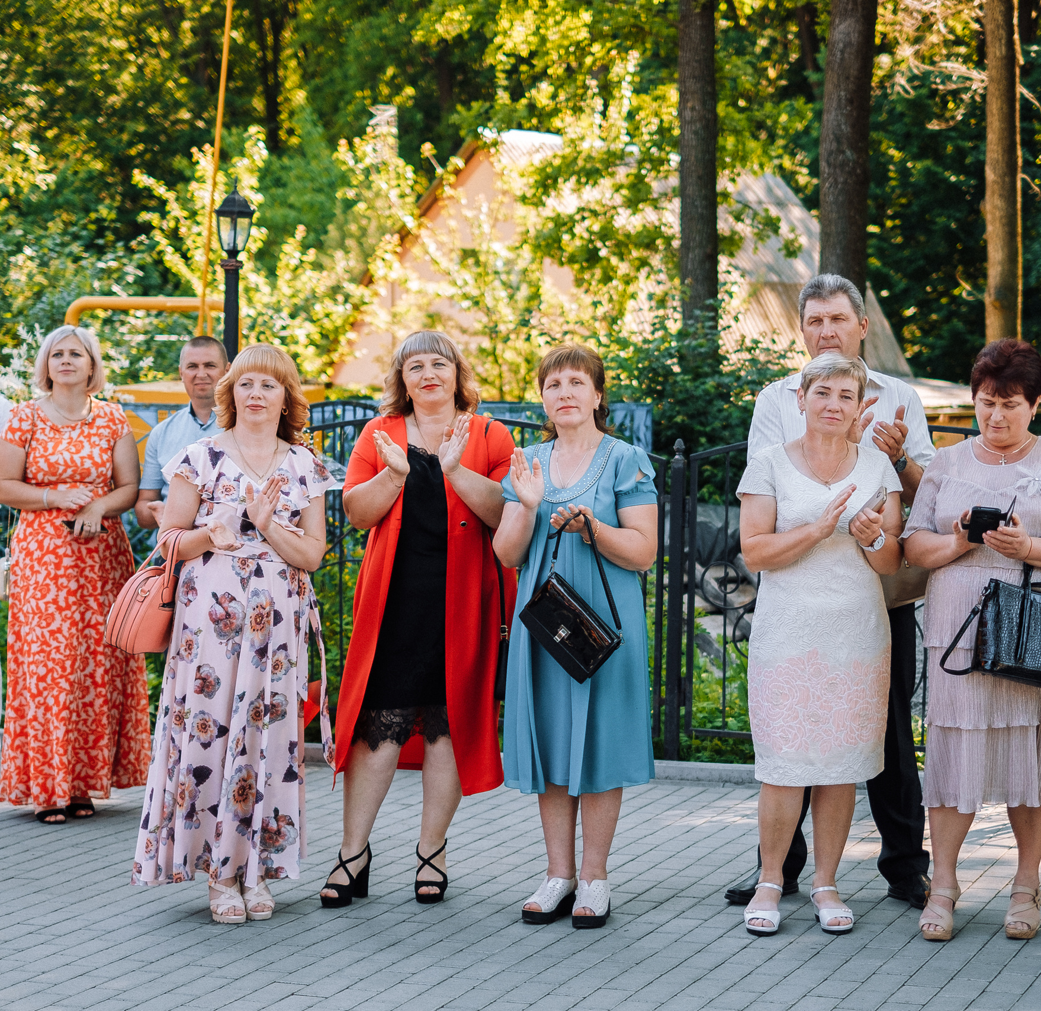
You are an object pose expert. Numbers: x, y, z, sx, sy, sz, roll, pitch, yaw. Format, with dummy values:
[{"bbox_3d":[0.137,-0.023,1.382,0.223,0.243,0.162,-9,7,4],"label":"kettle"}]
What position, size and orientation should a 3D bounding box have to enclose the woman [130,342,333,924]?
[{"bbox_3d":[-0.846,0.358,6.535,0.570,1.667,0.480,0,3,-2],"label":"woman"}]

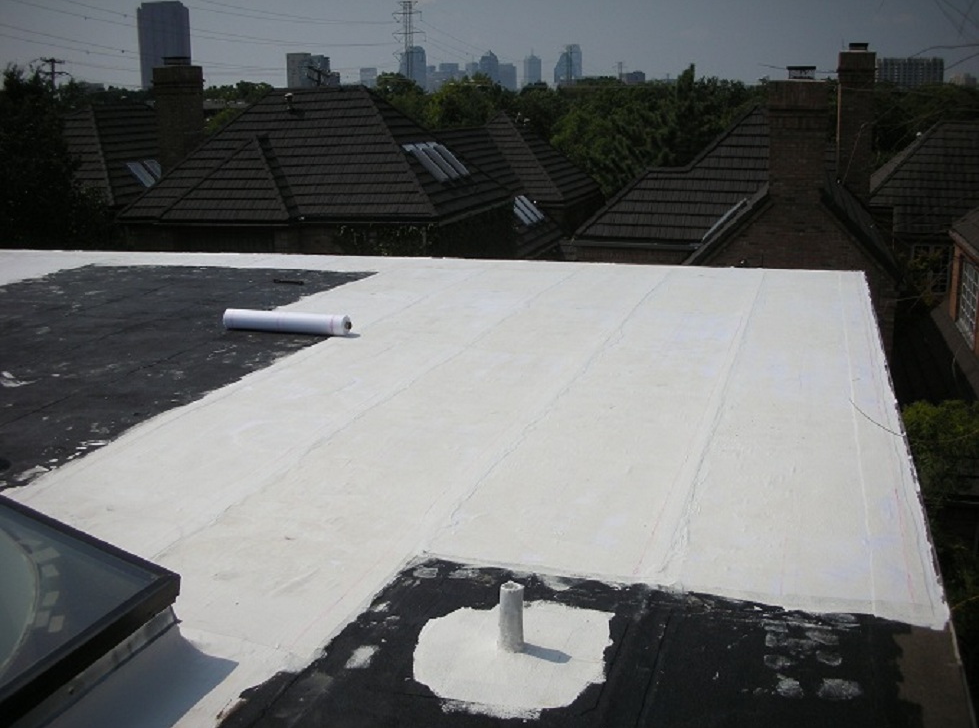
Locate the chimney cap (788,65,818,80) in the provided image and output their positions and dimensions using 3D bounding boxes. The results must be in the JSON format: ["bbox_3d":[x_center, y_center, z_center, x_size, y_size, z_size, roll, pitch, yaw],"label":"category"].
[{"bbox_3d":[5.965,-5.555,18.900,0.510,0.222,0.459,5,16,18],"label":"chimney cap"}]

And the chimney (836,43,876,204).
[{"bbox_3d":[10.493,-6.875,28.367,1.060,4.450,0.850,4,16,18],"label":"chimney"}]

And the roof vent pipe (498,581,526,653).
[{"bbox_3d":[0.067,0.775,3.033,0.073,0.211,0.073,-1,15,1],"label":"roof vent pipe"}]

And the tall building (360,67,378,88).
[{"bbox_3d":[-412.911,-955.252,3400.000,42.066,116.651,33.652,5,16,19],"label":"tall building"}]

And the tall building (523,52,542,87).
[{"bbox_3d":[174.677,-1156.292,4000.000,59.013,215.623,53.111,5,16,19],"label":"tall building"}]

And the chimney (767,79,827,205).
[{"bbox_3d":[5.903,-4.259,18.900,1.060,2.300,0.880,5,16,18],"label":"chimney"}]

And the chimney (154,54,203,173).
[{"bbox_3d":[-9.095,-7.205,29.000,0.980,3.350,0.980,5,16,18],"label":"chimney"}]

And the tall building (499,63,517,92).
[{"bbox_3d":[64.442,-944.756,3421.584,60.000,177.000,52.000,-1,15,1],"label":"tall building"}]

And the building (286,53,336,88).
[{"bbox_3d":[-185.676,-290.108,1044.820,50.000,70.000,36.000,-3,15,-9],"label":"building"}]

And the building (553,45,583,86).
[{"bbox_3d":[294.256,-1078.307,3700.000,86.438,216.275,69.150,5,16,19],"label":"building"}]

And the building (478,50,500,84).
[{"bbox_3d":[0.153,-1009.920,3500.000,59.128,185.094,53.216,5,16,19],"label":"building"}]

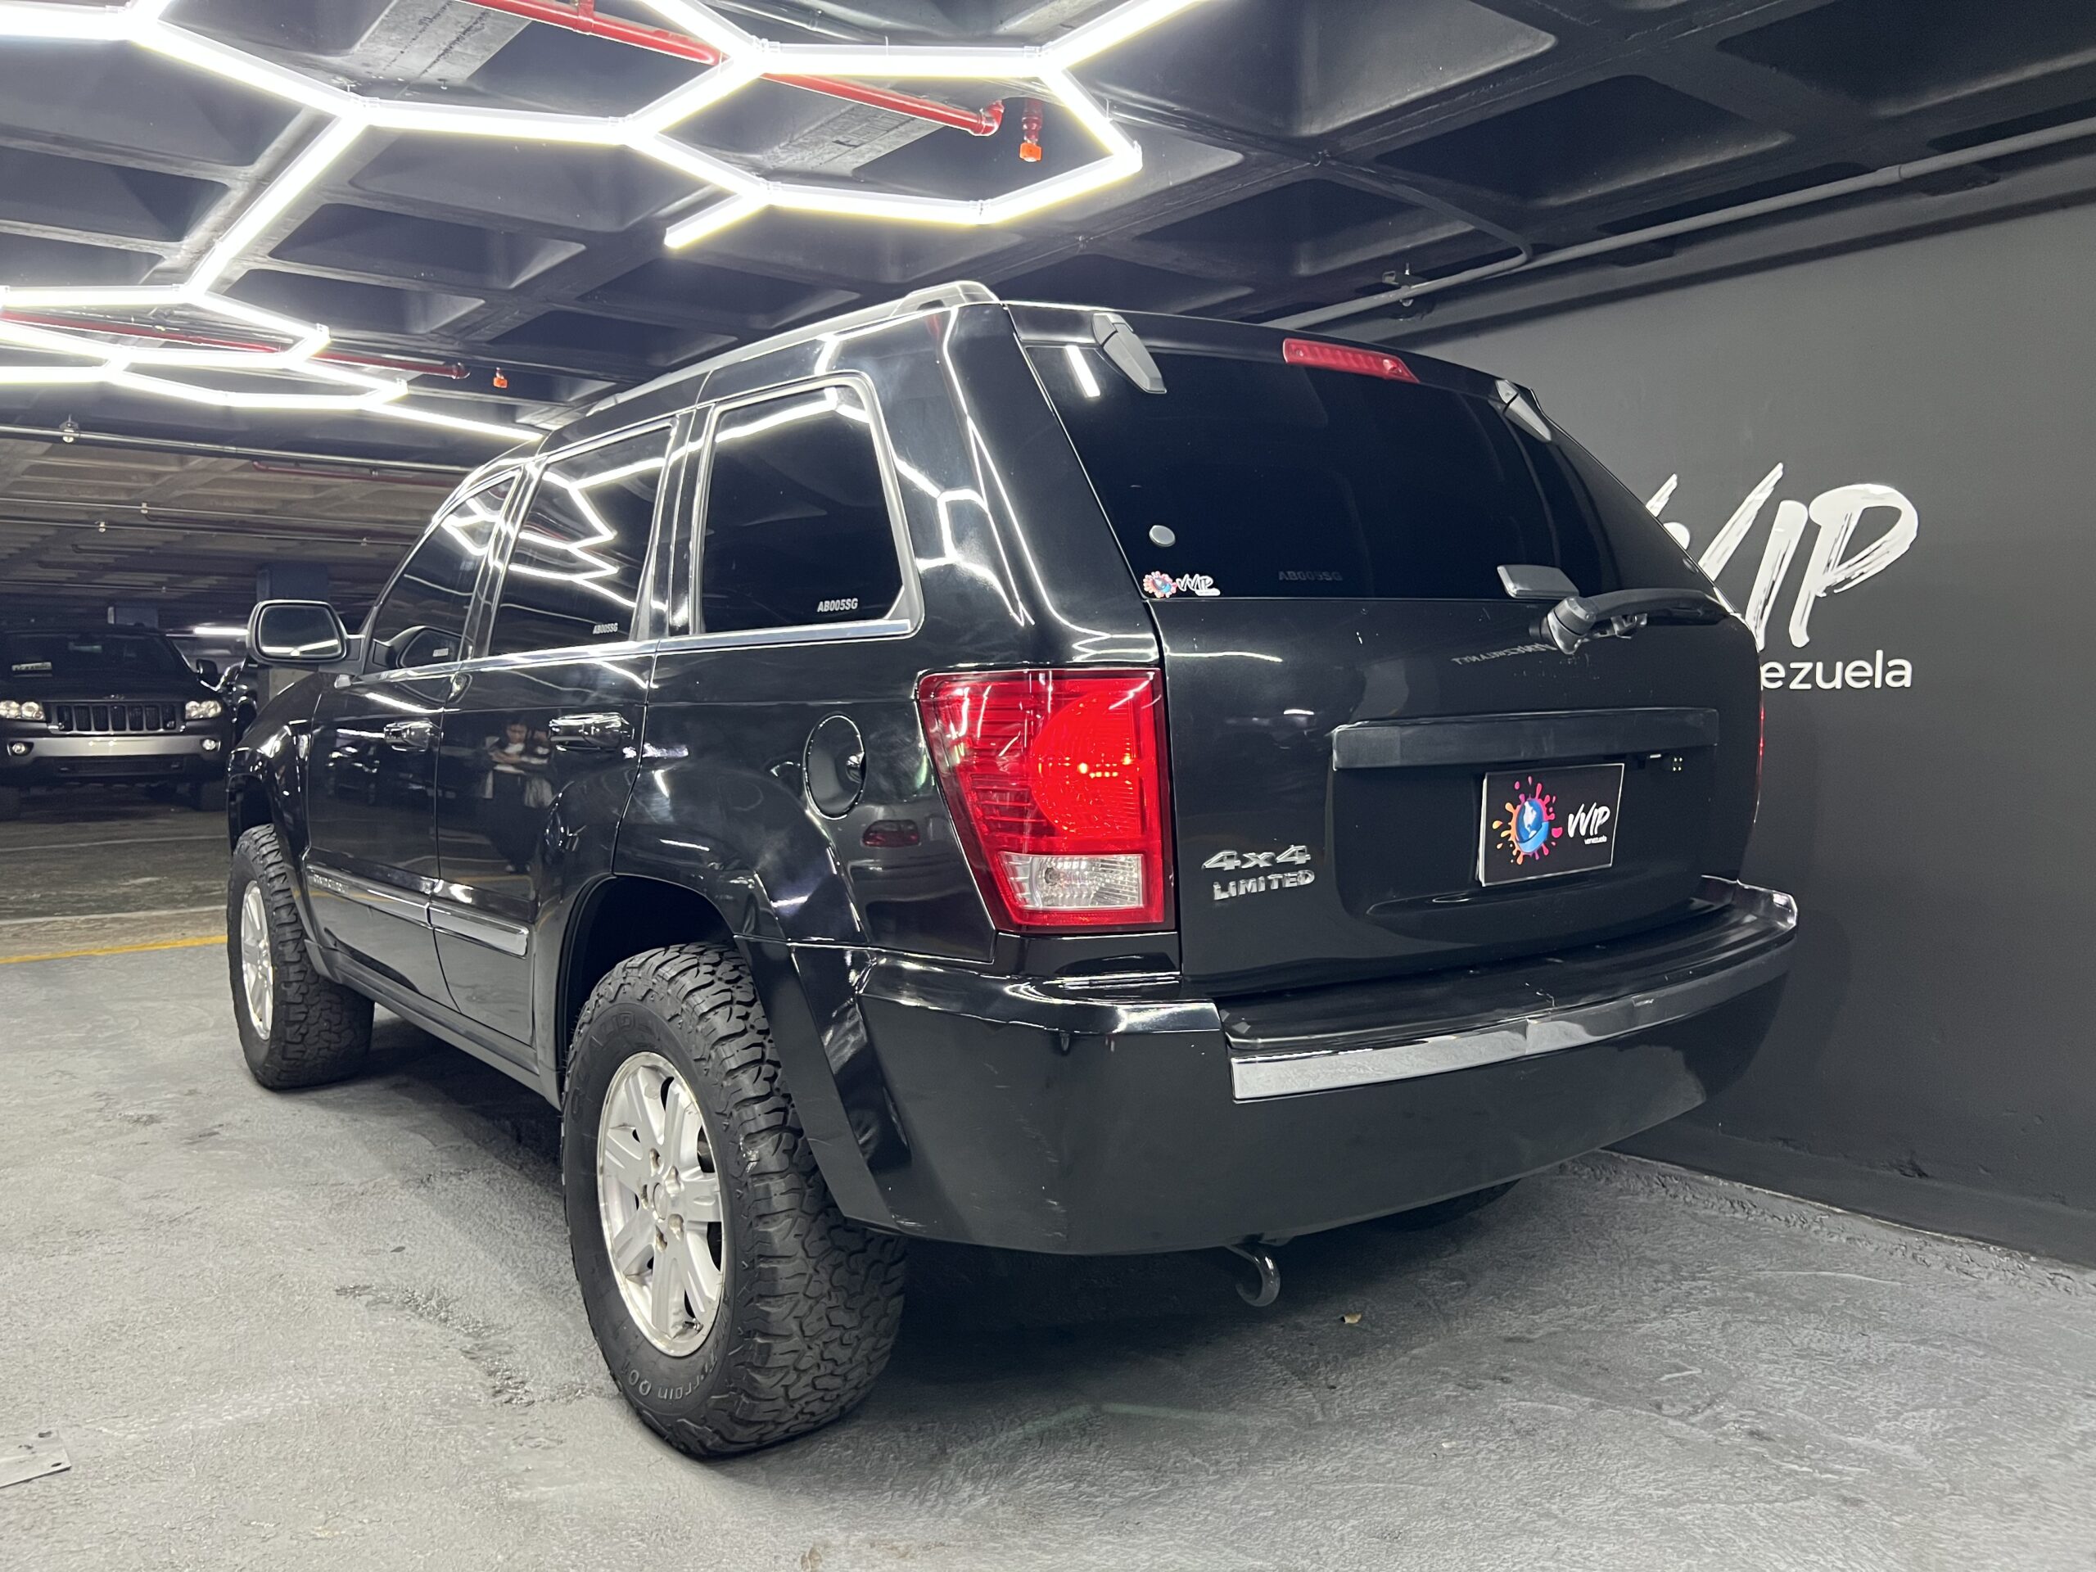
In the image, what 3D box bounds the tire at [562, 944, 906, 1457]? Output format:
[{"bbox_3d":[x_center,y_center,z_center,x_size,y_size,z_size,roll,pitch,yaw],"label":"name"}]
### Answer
[{"bbox_3d":[-0.525,0.643,2.542,0.260,0.775,0.790,-2,4,-38],"label":"tire"}]

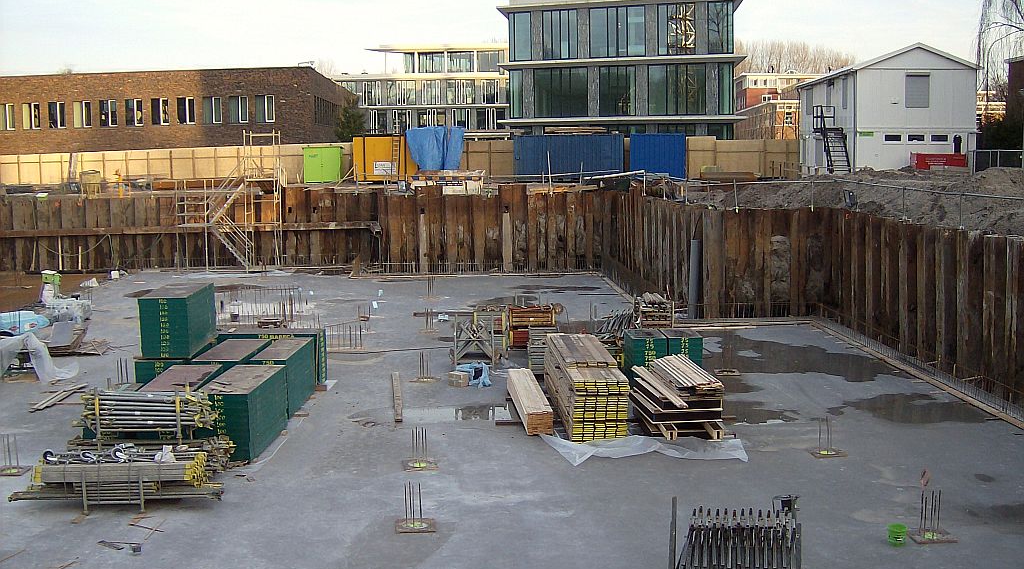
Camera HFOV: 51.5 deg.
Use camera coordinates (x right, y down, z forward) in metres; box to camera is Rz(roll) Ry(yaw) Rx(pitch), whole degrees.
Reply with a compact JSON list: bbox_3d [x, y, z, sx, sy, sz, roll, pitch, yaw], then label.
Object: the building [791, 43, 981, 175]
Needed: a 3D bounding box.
[{"bbox_3d":[20.742,-9.693,60.382,6.400,6.450,15.000,0,7,5],"label":"building"}]

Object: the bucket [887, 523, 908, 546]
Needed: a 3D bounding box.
[{"bbox_3d":[5.784,3.730,15.928,0.285,0.265,0.285,-1,8,0],"label":"bucket"}]

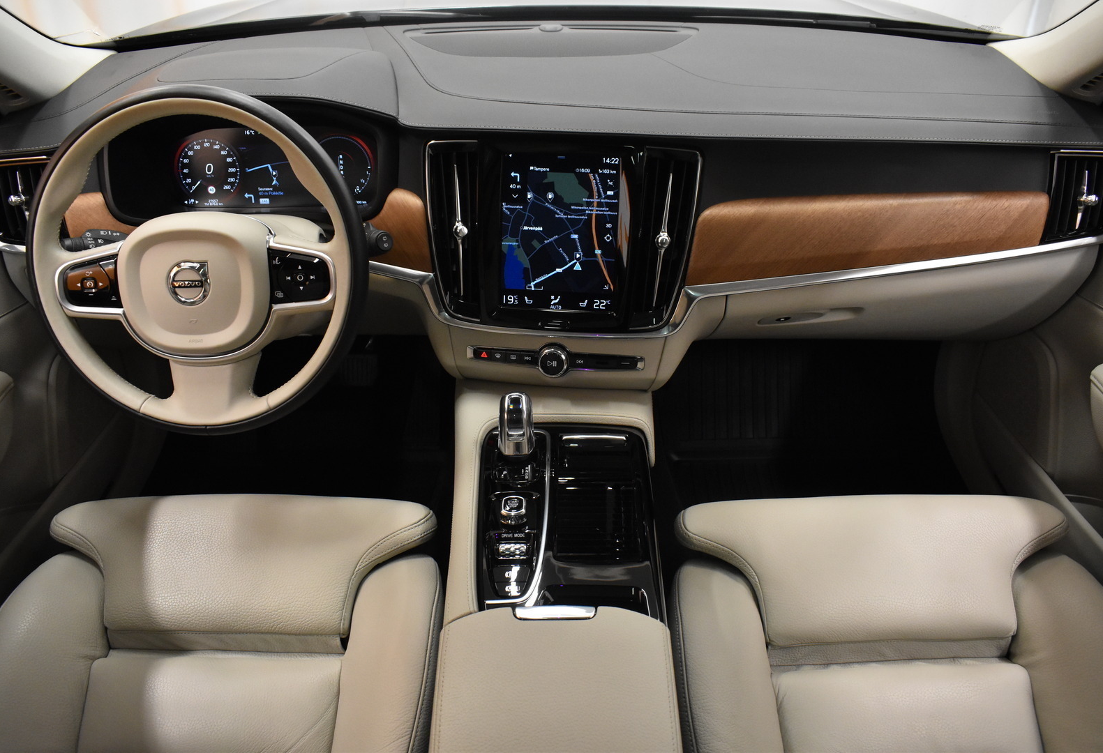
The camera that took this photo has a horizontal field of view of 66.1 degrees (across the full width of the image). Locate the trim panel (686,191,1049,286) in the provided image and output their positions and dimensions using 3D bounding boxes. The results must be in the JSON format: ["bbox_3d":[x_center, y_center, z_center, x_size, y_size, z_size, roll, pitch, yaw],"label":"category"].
[{"bbox_3d":[0.372,-0.164,1.021,0.425,0.105,0.050,0,25,0],"label":"trim panel"}]

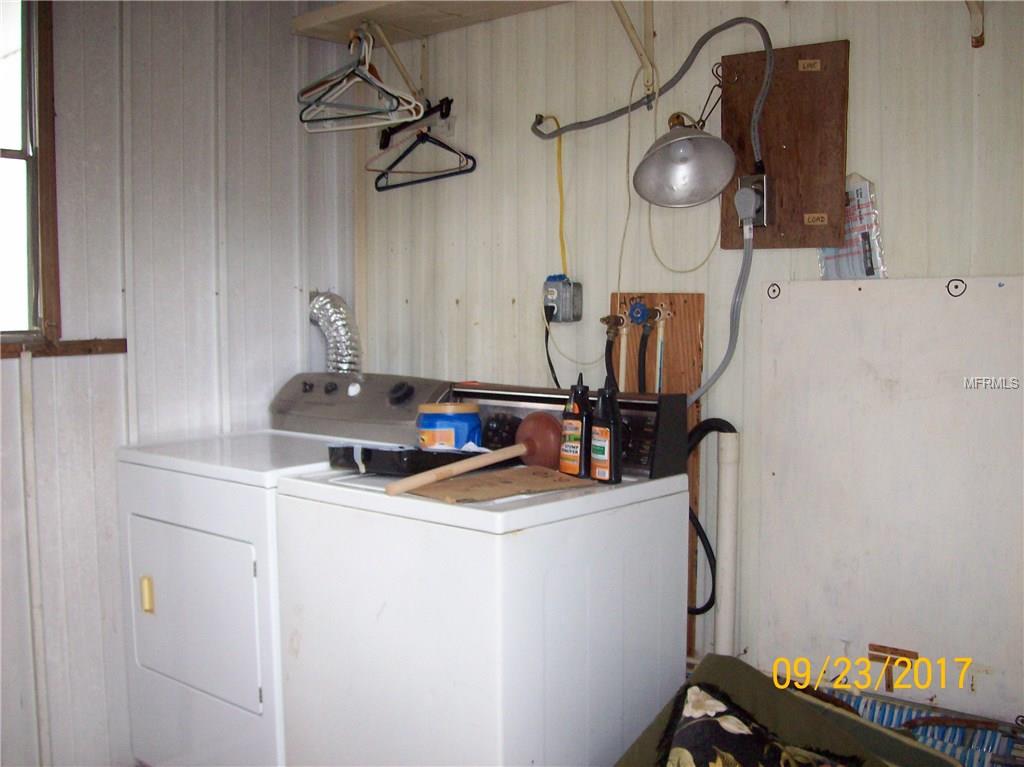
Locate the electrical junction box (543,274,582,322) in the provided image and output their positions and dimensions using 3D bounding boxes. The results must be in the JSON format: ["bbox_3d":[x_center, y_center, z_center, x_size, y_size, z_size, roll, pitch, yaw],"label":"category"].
[{"bbox_3d":[0.139,-0.229,2.870,0.055,0.122,0.095,3,5,41],"label":"electrical junction box"}]

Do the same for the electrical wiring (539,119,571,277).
[{"bbox_3d":[0.113,-0.513,2.884,0.140,0.443,0.070,3,5,41],"label":"electrical wiring"}]

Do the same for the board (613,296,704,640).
[{"bbox_3d":[0.368,0.222,2.738,0.272,0.910,0.022,3,5,41],"label":"board"}]

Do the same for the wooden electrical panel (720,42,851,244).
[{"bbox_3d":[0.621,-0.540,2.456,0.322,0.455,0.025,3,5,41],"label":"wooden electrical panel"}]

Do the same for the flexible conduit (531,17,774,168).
[{"bbox_3d":[0.328,-0.688,2.678,0.740,0.355,0.085,3,5,41],"label":"flexible conduit"}]

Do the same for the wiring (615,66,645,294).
[{"bbox_3d":[0.304,-0.515,2.708,0.080,0.565,0.040,3,5,41],"label":"wiring"}]

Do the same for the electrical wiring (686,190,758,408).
[{"bbox_3d":[0.477,-0.193,2.497,0.215,0.502,0.110,3,5,41],"label":"electrical wiring"}]

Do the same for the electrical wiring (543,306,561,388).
[{"bbox_3d":[0.100,-0.095,2.841,0.045,0.220,0.065,3,5,41],"label":"electrical wiring"}]

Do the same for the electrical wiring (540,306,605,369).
[{"bbox_3d":[0.161,-0.123,2.802,0.165,0.160,0.080,3,5,41],"label":"electrical wiring"}]

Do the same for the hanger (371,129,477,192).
[{"bbox_3d":[-0.269,-0.675,3.189,0.430,0.175,0.040,3,5,41],"label":"hanger"}]

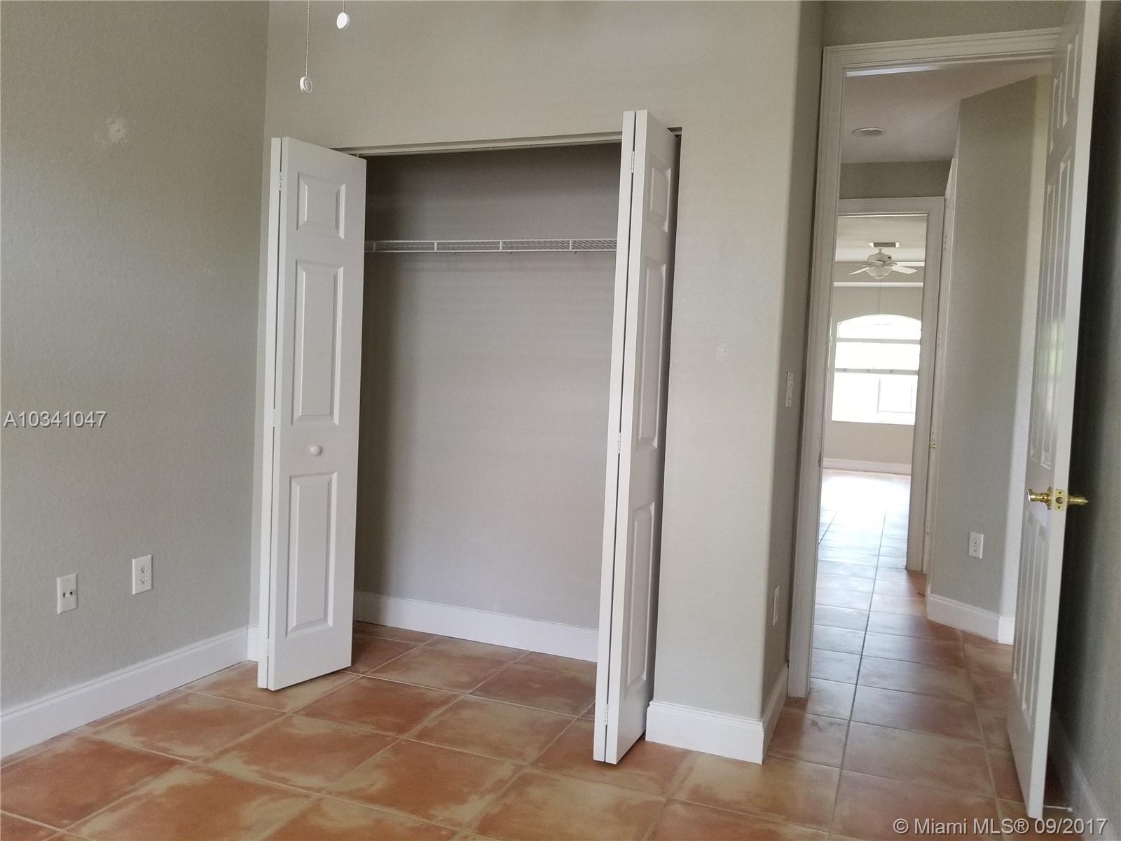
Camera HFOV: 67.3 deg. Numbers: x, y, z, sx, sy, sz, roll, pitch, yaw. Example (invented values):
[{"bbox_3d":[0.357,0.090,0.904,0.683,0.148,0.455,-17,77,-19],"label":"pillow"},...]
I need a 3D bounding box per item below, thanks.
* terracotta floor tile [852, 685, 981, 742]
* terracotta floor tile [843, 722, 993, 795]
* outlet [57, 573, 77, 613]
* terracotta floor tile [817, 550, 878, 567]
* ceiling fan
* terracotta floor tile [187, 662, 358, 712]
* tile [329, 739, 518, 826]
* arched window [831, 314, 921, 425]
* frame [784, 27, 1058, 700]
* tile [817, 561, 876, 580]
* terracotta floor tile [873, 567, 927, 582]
[{"bbox_3d":[1.355,1.120,3.220,0.448,0.012,0.446,3,2,22],"label":"terracotta floor tile"},{"bbox_3d":[1.188,1.129,2.814,0.448,0.012,0.446,3,2,22],"label":"terracotta floor tile"},{"bbox_3d":[-1.587,0.558,2.714,0.009,0.115,0.070,3,2,22],"label":"outlet"},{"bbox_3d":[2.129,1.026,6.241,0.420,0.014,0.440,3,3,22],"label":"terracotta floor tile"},{"bbox_3d":[3.541,-1.746,9.300,1.280,0.400,1.280,3,2,22],"label":"ceiling fan"},{"bbox_3d":[-1.067,1.016,3.248,0.448,0.012,0.446,3,2,22],"label":"terracotta floor tile"},{"bbox_3d":[-0.397,1.073,2.505,0.448,0.012,0.446,3,2,22],"label":"tile"},{"bbox_3d":[4.937,-0.796,13.069,1.271,1.677,0.110,3,3,22],"label":"arched window"},{"bbox_3d":[1.369,-0.142,3.181,0.844,2.517,0.143,3,3,22],"label":"frame"},{"bbox_3d":[1.956,1.044,5.868,0.448,0.012,0.446,3,2,22],"label":"tile"},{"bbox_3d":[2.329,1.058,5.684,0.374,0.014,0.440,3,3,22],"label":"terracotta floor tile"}]

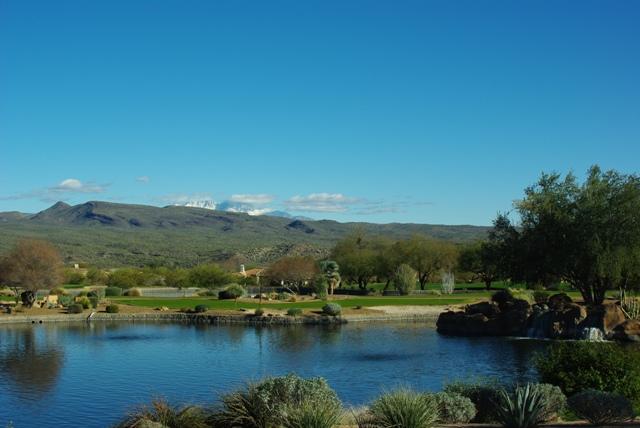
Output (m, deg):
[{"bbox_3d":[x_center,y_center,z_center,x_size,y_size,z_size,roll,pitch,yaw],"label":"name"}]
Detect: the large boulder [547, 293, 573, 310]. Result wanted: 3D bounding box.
[{"bbox_3d":[18.344,6.693,57.000,1.983,1.335,1.686,0,-3,0],"label":"large boulder"}]

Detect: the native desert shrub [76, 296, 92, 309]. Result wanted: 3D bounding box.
[{"bbox_3d":[-17.332,6.532,55.000,1.178,0.920,1.119,0,-3,0],"label":"native desert shrub"}]

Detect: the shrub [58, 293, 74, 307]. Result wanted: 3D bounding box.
[{"bbox_3d":[-24.424,8.286,72.000,1.542,1.253,1.464,0,-3,0],"label":"shrub"}]

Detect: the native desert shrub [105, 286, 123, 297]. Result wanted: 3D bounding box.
[{"bbox_3d":[-23.764,8.948,86.000,2.071,1.093,1.864,0,-3,0],"label":"native desert shrub"}]

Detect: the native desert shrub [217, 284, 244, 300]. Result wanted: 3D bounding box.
[{"bbox_3d":[-7.402,6.565,62.500,2.174,1.338,1.848,0,-3,0],"label":"native desert shrub"}]

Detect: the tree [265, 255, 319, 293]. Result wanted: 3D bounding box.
[{"bbox_3d":[-2.822,5.941,74.000,5.347,3.862,4.813,0,-3,0],"label":"tree"}]

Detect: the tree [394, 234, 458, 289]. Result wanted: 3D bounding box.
[{"bbox_3d":[11.116,5.010,78.000,6.680,5.741,6.012,0,-3,0],"label":"tree"}]

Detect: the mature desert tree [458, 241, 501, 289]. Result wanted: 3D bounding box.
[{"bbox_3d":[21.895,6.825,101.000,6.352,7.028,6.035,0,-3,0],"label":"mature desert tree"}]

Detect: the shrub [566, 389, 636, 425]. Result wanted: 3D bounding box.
[{"bbox_3d":[6.081,4.173,16.200,1.474,0.726,1.327,0,-3,0],"label":"shrub"}]

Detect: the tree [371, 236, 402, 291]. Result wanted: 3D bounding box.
[{"bbox_3d":[9.055,6.690,101.000,4.460,7.298,4.460,0,-3,0],"label":"tree"}]

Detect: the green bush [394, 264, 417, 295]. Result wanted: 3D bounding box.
[{"bbox_3d":[8.721,6.712,76.000,2.290,3.150,2.220,0,-2,0],"label":"green bush"}]

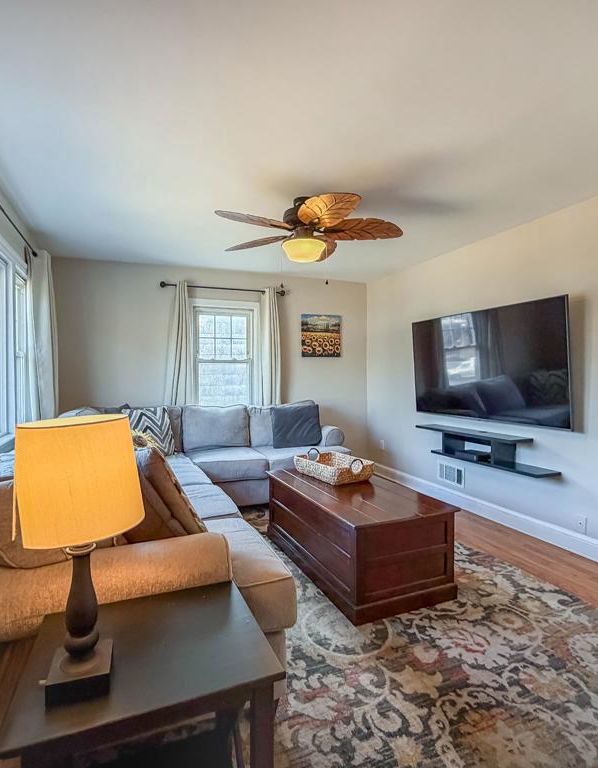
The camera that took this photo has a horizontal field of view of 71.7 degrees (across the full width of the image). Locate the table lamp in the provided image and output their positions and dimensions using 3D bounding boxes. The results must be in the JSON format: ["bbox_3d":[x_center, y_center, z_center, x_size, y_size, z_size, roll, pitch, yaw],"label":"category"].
[{"bbox_3d":[-0.525,0.404,1.004,0.257,0.639,0.257,-1,1,-23],"label":"table lamp"}]

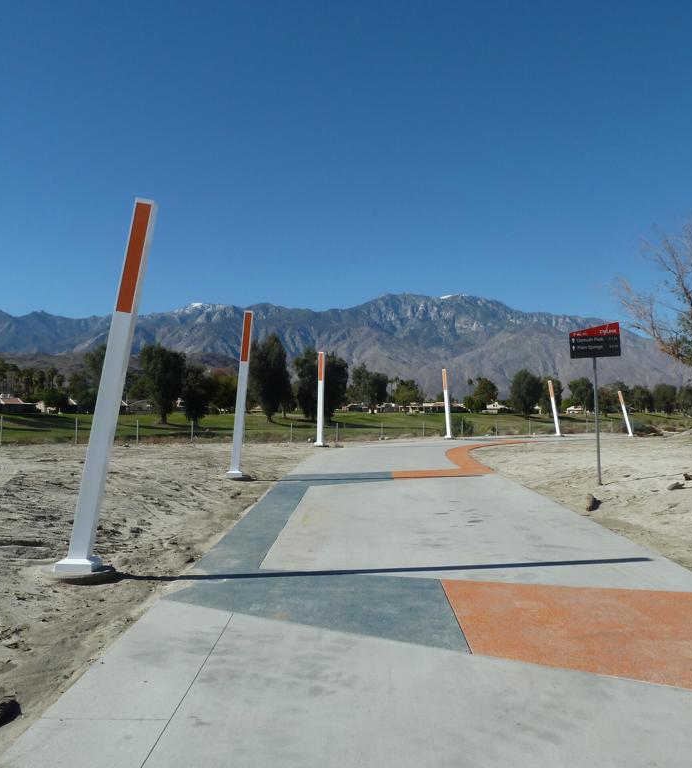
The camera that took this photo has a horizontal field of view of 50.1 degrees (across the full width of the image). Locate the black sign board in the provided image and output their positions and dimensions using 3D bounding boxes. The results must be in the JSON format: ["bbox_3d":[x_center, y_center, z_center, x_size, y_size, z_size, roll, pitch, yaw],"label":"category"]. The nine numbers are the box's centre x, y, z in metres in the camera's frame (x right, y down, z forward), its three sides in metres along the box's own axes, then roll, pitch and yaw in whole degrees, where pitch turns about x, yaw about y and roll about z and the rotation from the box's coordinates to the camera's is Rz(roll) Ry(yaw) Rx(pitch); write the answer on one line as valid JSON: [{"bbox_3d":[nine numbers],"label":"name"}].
[{"bbox_3d":[4.319,-0.753,12.800,0.860,0.610,0.050,-2,-2,5],"label":"black sign board"}]

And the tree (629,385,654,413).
[{"bbox_3d":[67.931,3.391,170.000,5.980,6.550,6.000,0,-2,0],"label":"tree"}]

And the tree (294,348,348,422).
[{"bbox_3d":[-2.684,0.219,81.000,5.910,8.220,6.000,0,-2,0],"label":"tree"}]

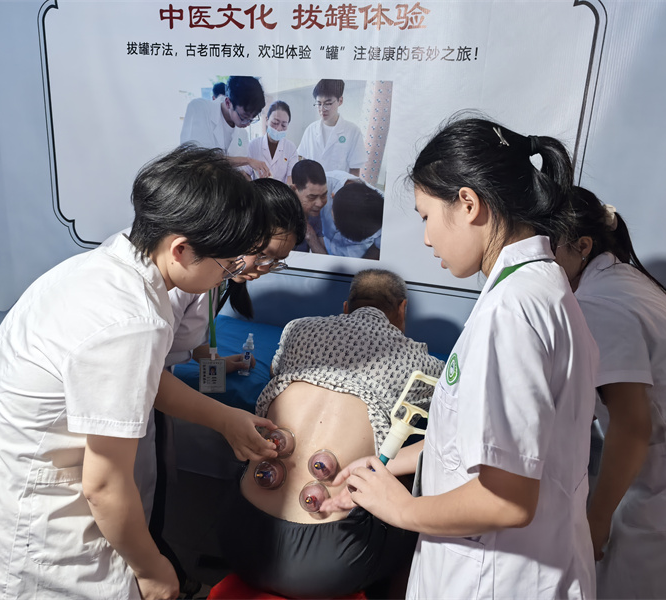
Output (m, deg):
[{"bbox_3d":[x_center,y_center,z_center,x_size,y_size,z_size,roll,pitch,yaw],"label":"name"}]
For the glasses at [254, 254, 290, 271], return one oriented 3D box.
[{"bbox_3d":[-0.178,-0.140,1.482,0.048,0.135,0.138,-33,-23,18],"label":"glasses"}]

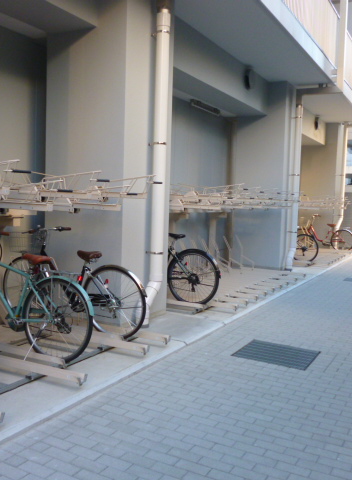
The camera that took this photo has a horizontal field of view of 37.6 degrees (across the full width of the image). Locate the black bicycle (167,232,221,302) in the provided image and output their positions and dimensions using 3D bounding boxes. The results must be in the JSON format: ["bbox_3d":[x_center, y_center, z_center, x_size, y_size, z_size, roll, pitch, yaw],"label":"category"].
[{"bbox_3d":[-0.244,0.294,7.170,1.820,1.050,0.580,4,5,28],"label":"black bicycle"}]

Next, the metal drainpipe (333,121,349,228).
[{"bbox_3d":[5.493,-1.688,17.094,0.340,4.100,0.160,4,5,28],"label":"metal drainpipe"}]

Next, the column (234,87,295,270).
[{"bbox_3d":[2.088,-1.415,11.966,1.150,4.100,1.200,4,5,28],"label":"column"}]

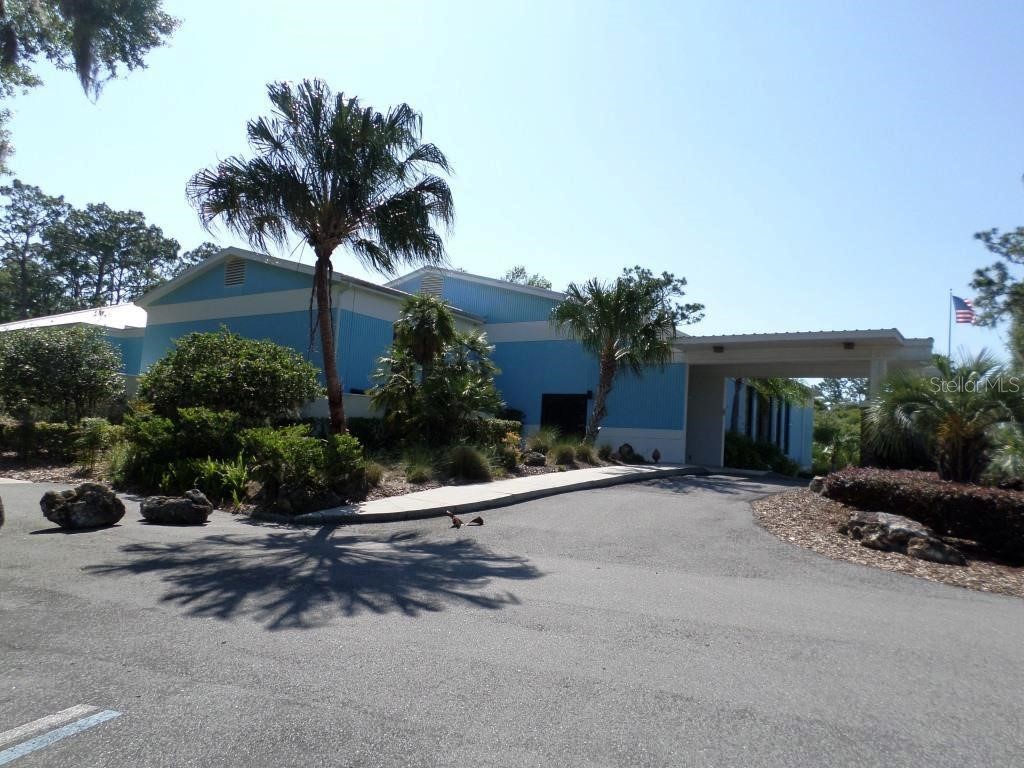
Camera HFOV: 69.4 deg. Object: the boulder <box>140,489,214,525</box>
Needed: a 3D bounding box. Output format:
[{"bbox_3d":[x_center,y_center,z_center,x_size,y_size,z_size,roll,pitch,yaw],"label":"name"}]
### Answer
[{"bbox_3d":[-4.840,1.780,10.700,1.020,0.470,0.680,6,-6,-23],"label":"boulder"}]

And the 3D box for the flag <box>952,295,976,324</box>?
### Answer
[{"bbox_3d":[19.581,-3.224,32.000,1.450,1.150,0.350,6,-6,-19],"label":"flag"}]

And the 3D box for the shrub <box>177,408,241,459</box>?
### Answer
[{"bbox_3d":[-6.423,1.086,15.600,1.420,1.300,1.300,6,-6,-22],"label":"shrub"}]

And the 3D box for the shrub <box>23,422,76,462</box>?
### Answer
[{"bbox_3d":[-12.196,1.543,19.500,1.500,1.100,1.100,7,-6,-31],"label":"shrub"}]

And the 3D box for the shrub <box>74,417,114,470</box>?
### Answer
[{"bbox_3d":[-12.025,1.685,21.300,1.000,1.480,1.000,7,-6,-29],"label":"shrub"}]

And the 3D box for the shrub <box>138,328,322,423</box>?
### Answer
[{"bbox_3d":[-7.423,0.119,19.500,4.500,3.100,3.900,0,-6,36],"label":"shrub"}]

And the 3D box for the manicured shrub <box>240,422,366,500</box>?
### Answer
[{"bbox_3d":[-3.672,1.387,12.900,2.150,1.380,1.700,5,-5,-15],"label":"manicured shrub"}]

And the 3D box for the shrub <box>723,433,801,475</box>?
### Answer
[{"bbox_3d":[9.251,2.630,27.200,1.600,1.350,4.200,0,-6,36],"label":"shrub"}]

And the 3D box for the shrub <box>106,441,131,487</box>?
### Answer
[{"bbox_3d":[-9.791,1.978,18.400,0.560,1.100,0.560,6,-6,-27],"label":"shrub"}]

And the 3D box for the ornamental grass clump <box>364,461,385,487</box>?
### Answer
[{"bbox_3d":[-2.847,1.840,15.200,0.470,0.520,0.460,5,-5,-10],"label":"ornamental grass clump"}]

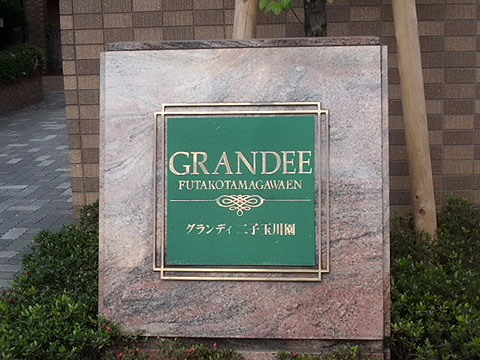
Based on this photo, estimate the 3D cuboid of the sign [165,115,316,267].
[{"bbox_3d":[0.002,0.037,2.666,0.500,0.500,0.020,0,-4,6],"label":"sign"}]

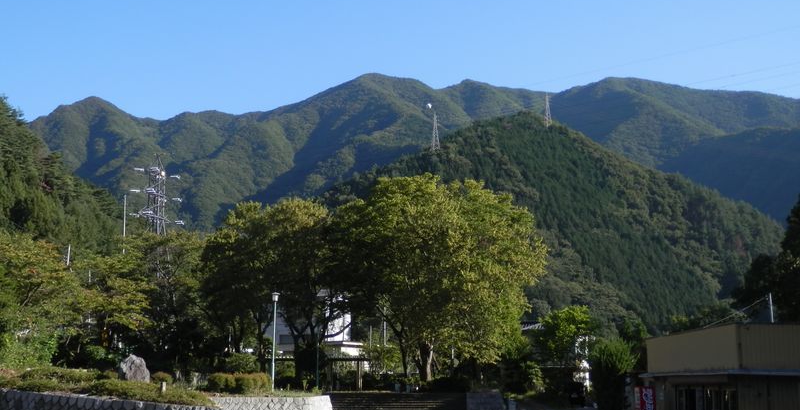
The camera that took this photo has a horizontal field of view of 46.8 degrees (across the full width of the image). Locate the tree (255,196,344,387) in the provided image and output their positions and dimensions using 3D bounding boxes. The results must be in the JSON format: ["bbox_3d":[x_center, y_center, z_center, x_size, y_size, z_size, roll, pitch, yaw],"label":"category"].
[{"bbox_3d":[-6.744,5.947,62.027,6.200,12.750,6.200,0,-11,0],"label":"tree"}]

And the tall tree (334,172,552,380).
[{"bbox_3d":[2.873,5.398,67.233,15.200,15.850,14.000,0,-11,0],"label":"tall tree"}]

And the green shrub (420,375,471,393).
[{"bbox_3d":[2.924,11.496,59.398,3.200,1.100,2.000,0,-11,0],"label":"green shrub"}]

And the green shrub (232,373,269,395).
[{"bbox_3d":[-7.520,8.989,46.500,1.700,1.000,1.400,0,-11,0],"label":"green shrub"}]

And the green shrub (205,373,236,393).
[{"bbox_3d":[-8.954,8.979,46.500,1.350,0.950,1.300,0,-11,0],"label":"green shrub"}]

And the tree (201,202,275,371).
[{"bbox_3d":[-9.317,5.131,53.000,4.300,10.800,4.500,0,-11,0],"label":"tree"}]

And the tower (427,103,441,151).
[{"bbox_3d":[32.459,-68.504,850.000,8.000,40.500,8.000,0,-11,0],"label":"tower"}]

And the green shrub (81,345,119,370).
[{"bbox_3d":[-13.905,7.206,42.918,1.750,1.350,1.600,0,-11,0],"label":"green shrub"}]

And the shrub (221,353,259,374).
[{"bbox_3d":[-8.636,8.802,49.738,2.100,1.670,1.900,0,-11,0],"label":"shrub"}]

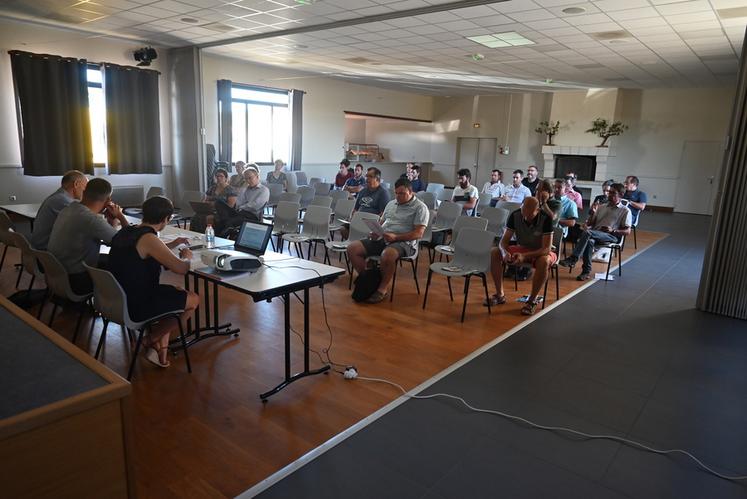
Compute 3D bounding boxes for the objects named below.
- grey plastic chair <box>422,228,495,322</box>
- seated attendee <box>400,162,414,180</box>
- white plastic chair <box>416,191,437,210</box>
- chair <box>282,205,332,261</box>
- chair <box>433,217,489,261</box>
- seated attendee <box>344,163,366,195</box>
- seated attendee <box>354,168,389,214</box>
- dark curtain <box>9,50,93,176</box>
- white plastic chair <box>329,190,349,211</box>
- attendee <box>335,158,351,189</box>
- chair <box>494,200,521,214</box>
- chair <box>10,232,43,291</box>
[{"bbox_3d":[0.867,0.233,4.996,0.510,0.800,0.500,-9,16,-41],"label":"grey plastic chair"},{"bbox_3d":[0.709,-1.278,11.023,0.480,1.220,0.750,12,15,38],"label":"seated attendee"},{"bbox_3d":[0.722,-0.582,8.835,0.530,0.810,0.520,-7,15,-38],"label":"white plastic chair"},{"bbox_3d":[-0.843,-0.113,6.267,0.500,0.810,0.530,13,16,41],"label":"chair"},{"bbox_3d":[1.058,0.044,5.958,0.530,0.810,0.520,-10,17,-44],"label":"chair"},{"bbox_3d":[-0.469,-0.947,9.207,0.500,1.235,0.800,13,16,40],"label":"seated attendee"},{"bbox_3d":[-0.198,-0.417,6.606,0.540,1.310,0.820,13,16,41],"label":"seated attendee"},{"bbox_3d":[-5.655,-2.357,8.867,0.150,2.070,1.180,12,15,38],"label":"dark curtain"},{"bbox_3d":[-0.756,-0.557,8.460,0.530,0.810,0.520,-9,16,-43],"label":"white plastic chair"},{"bbox_3d":[-0.824,-1.226,10.367,0.500,1.280,0.800,12,15,38],"label":"attendee"},{"bbox_3d":[1.931,-0.290,7.632,0.510,0.800,0.500,-9,16,-42],"label":"chair"},{"bbox_3d":[-2.894,0.206,4.545,0.500,0.810,0.520,11,15,37],"label":"chair"}]

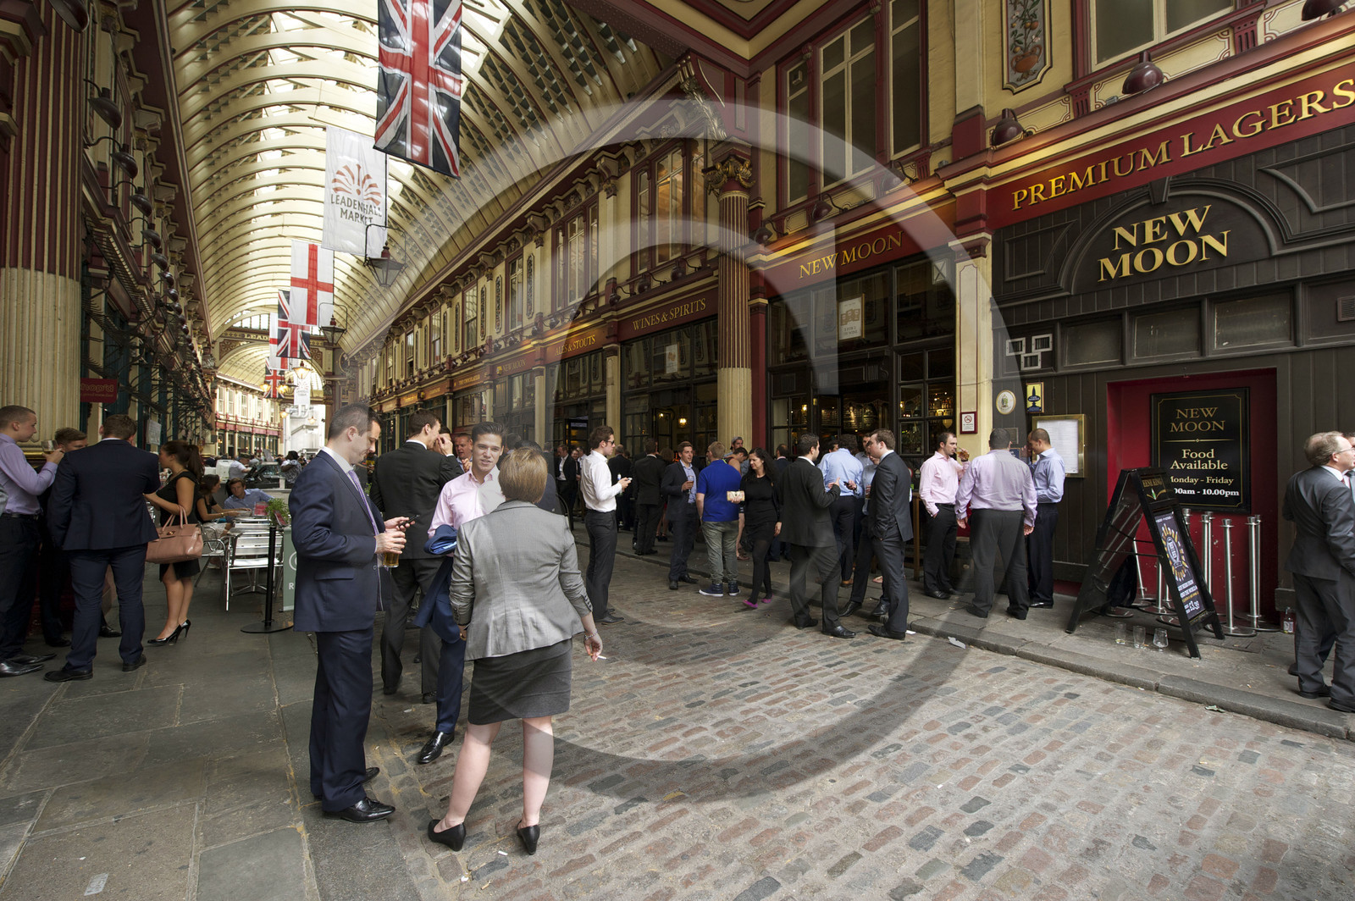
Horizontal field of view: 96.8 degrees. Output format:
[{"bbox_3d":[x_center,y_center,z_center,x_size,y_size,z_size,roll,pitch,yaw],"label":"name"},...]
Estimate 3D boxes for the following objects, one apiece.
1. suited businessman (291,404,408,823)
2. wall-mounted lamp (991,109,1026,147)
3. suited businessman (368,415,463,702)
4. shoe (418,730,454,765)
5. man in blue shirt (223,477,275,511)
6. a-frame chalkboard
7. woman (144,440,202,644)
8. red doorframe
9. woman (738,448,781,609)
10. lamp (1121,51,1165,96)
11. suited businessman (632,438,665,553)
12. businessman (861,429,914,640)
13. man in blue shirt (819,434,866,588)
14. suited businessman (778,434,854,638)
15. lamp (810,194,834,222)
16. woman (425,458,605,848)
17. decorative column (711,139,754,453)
[{"bbox_3d":[-1.480,0.684,2.718,0.520,1.784,0.500,0,-1,-13],"label":"suited businessman"},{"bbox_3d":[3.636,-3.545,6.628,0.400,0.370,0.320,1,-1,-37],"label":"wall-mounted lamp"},{"bbox_3d":[-1.716,0.666,3.939,0.580,1.854,0.480,0,-1,6],"label":"suited businessman"},{"bbox_3d":[-1.258,1.529,3.139,0.105,0.115,0.280,0,-1,18],"label":"shoe"},{"bbox_3d":[-5.234,1.001,7.306,0.600,1.310,0.750,1,-1,-37],"label":"man in blue shirt"},{"bbox_3d":[3.965,0.858,5.102,0.830,1.420,0.880,1,-1,-37],"label":"a-frame chalkboard"},{"bbox_3d":[-4.323,0.768,5.166,0.420,1.690,0.430,1,-1,-15],"label":"woman"},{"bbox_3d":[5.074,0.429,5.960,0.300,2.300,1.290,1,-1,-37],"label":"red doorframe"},{"bbox_3d":[0.890,0.819,6.525,0.470,1.682,0.420,-1,-2,37],"label":"woman"},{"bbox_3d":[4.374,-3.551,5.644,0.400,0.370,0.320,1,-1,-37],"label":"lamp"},{"bbox_3d":[-0.475,0.720,9.820,0.500,1.819,0.420,0,-1,14],"label":"suited businessman"},{"bbox_3d":[1.883,0.725,5.337,0.500,1.823,0.430,1,-2,-41],"label":"businessman"},{"bbox_3d":[2.024,0.695,7.398,0.500,1.778,0.450,0,-1,20],"label":"man in blue shirt"},{"bbox_3d":[1.247,0.743,5.429,0.580,1.788,0.500,1,-1,-29],"label":"suited businessman"},{"bbox_3d":[2.046,-3.419,8.486,0.370,0.390,0.340,1,-2,-38],"label":"lamp"},{"bbox_3d":[-0.667,0.777,2.437,0.620,1.571,0.450,1,-1,-25],"label":"woman"},{"bbox_3d":[0.960,-1.742,10.164,0.680,6.767,0.680,0,-1,0],"label":"decorative column"}]

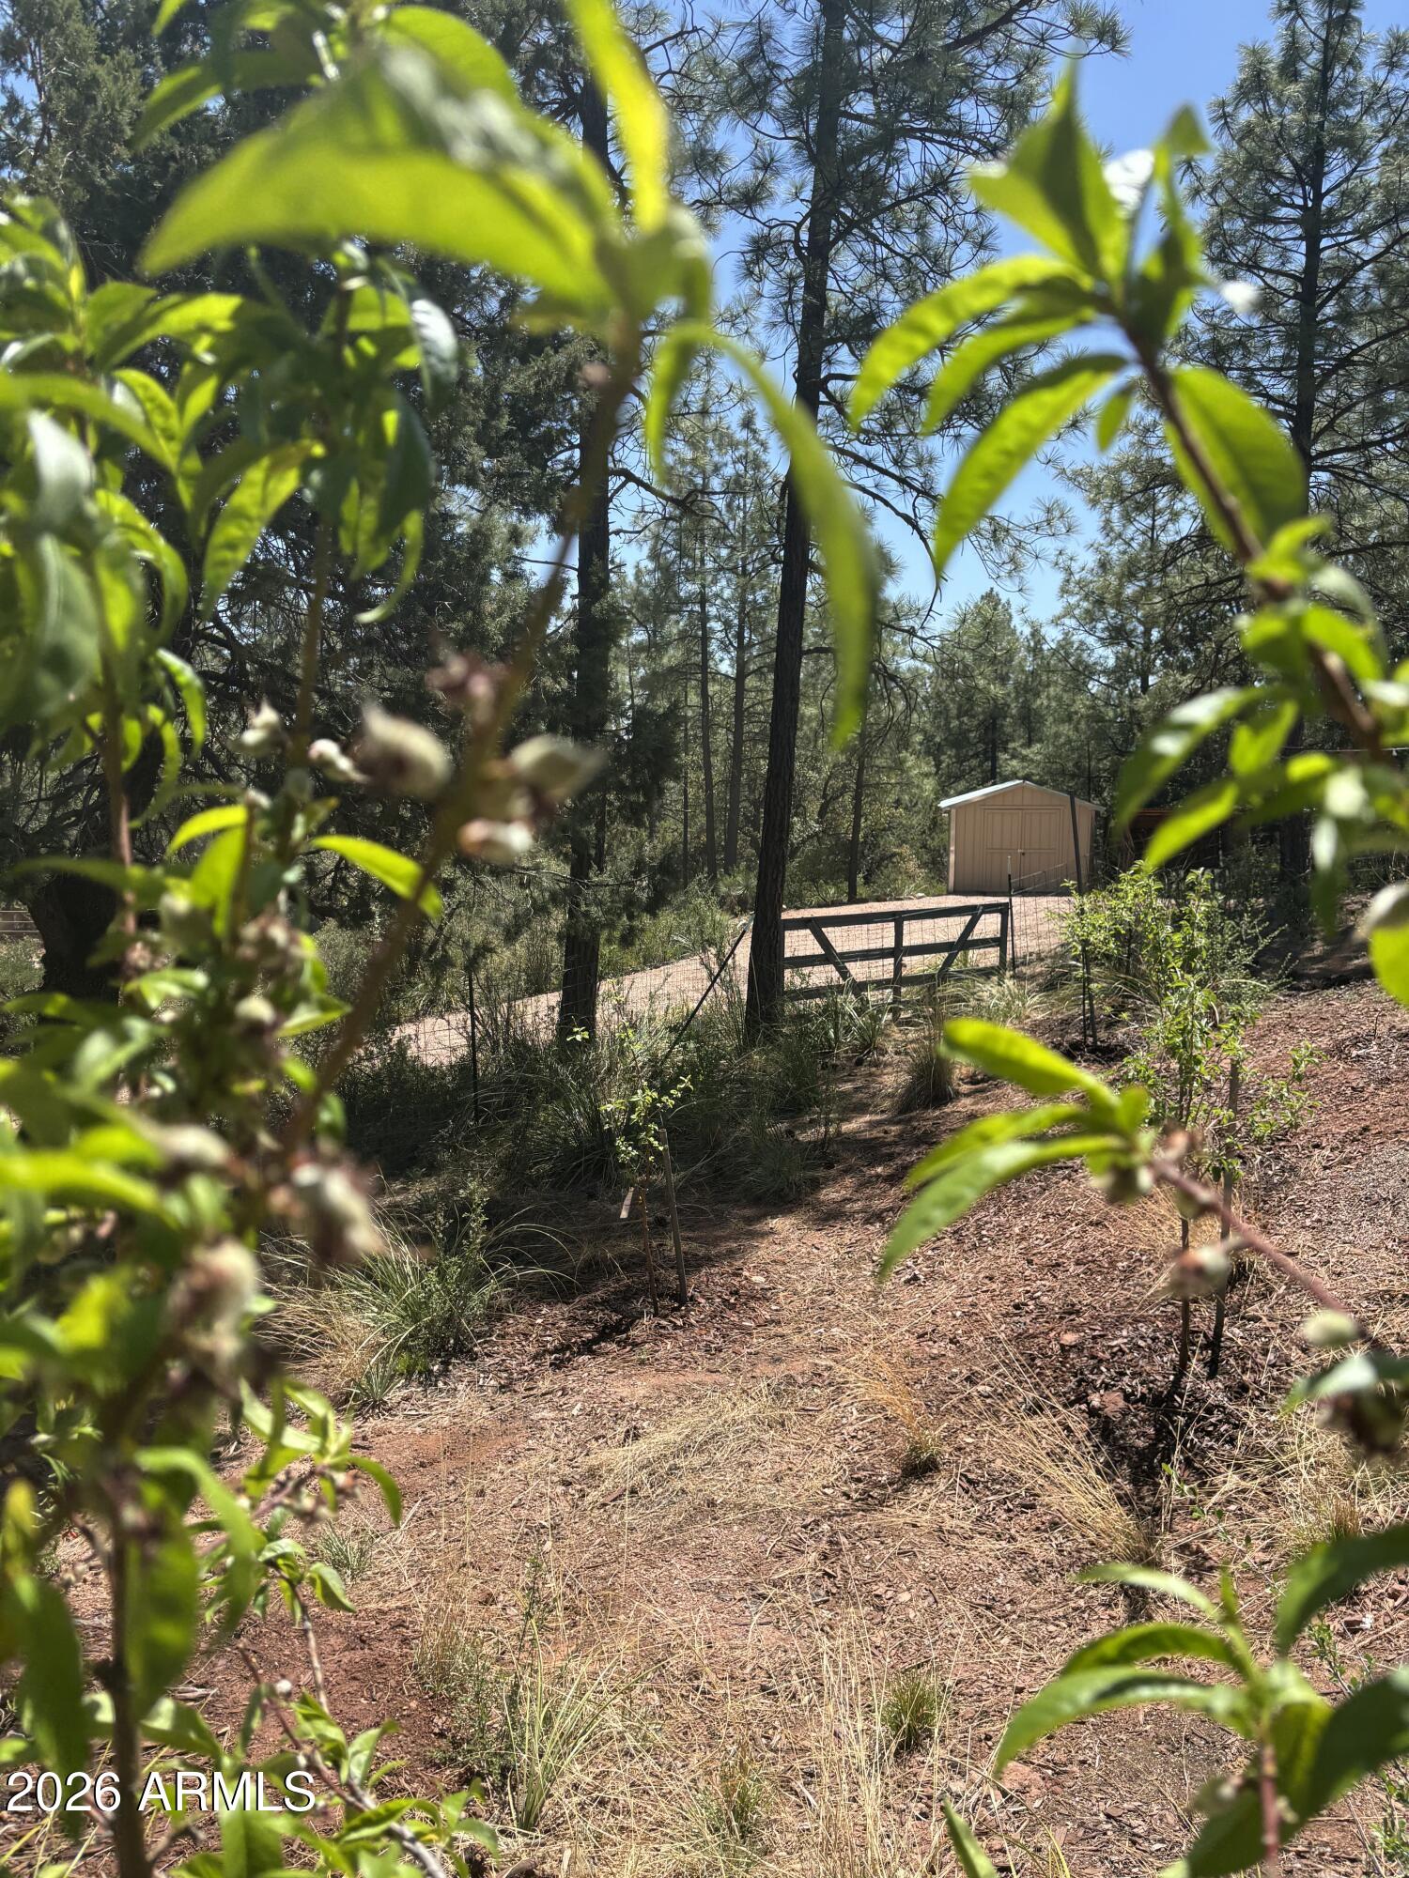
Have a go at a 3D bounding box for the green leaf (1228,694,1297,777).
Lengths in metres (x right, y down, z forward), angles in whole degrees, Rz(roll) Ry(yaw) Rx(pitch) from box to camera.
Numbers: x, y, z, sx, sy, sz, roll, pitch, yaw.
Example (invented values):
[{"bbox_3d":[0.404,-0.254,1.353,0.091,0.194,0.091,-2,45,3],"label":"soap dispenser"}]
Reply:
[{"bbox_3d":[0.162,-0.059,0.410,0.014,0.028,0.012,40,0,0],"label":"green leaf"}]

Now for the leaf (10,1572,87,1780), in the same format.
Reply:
[{"bbox_3d":[-0.190,0.216,0.410,0.017,0.063,0.014,-11,0,0],"label":"leaf"}]

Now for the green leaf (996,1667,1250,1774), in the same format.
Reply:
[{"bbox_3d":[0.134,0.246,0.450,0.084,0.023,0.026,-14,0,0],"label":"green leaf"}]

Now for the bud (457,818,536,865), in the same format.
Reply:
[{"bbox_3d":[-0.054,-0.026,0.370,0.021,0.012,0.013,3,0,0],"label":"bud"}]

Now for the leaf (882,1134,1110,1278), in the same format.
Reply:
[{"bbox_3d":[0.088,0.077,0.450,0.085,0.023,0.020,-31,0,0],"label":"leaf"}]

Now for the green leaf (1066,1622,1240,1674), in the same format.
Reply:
[{"bbox_3d":[0.151,0.241,0.480,0.062,0.017,0.020,1,6,0],"label":"green leaf"}]

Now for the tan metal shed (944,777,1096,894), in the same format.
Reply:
[{"bbox_3d":[7.245,-2.357,32.724,3.500,2.500,3.600,2,5,9],"label":"tan metal shed"}]

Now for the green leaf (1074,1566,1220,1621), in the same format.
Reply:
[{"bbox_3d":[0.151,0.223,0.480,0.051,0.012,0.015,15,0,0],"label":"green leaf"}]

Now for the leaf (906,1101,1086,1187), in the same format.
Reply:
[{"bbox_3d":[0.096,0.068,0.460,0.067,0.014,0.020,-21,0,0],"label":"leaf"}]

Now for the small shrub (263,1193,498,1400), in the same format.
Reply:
[{"bbox_3d":[-1.284,1.444,5.700,0.880,0.740,0.800,2,5,0],"label":"small shrub"}]

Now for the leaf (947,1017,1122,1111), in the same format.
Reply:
[{"bbox_3d":[0.105,0.041,0.460,0.060,0.018,0.018,22,0,0],"label":"leaf"}]

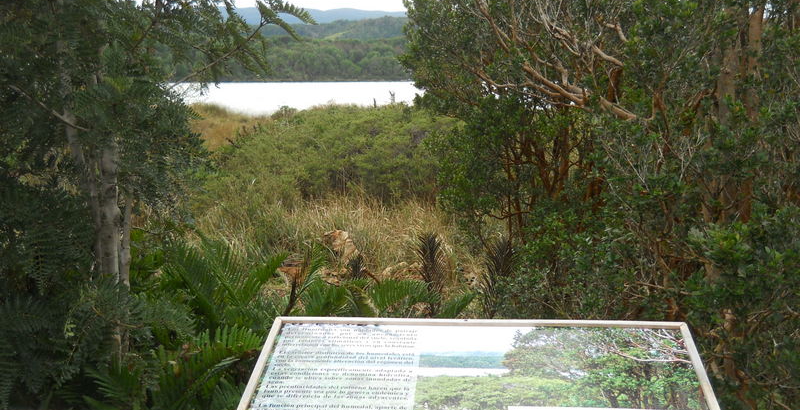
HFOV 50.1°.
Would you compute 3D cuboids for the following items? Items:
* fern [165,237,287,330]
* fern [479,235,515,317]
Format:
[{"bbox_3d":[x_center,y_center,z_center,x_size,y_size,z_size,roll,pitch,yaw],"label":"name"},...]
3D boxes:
[{"bbox_3d":[-1.032,0.477,5.000,0.720,0.600,0.650,0,9,0],"label":"fern"},{"bbox_3d":[0.666,0.514,5.900,0.260,0.620,0.260,0,9,0],"label":"fern"}]

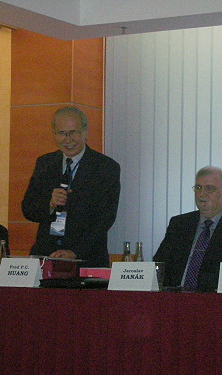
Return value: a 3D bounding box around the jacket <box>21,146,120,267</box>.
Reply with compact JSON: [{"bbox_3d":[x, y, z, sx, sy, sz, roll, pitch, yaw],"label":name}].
[{"bbox_3d":[-0.217,0.141,6.380,0.530,0.710,0.380,-1,-4,24],"label":"jacket"}]

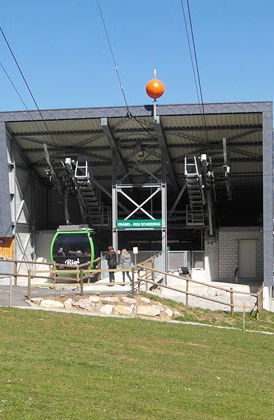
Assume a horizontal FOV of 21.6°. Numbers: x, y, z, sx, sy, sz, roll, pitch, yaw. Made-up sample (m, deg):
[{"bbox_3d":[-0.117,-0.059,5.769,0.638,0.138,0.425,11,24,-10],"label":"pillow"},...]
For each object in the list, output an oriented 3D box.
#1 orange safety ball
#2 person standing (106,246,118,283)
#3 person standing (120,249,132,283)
[{"bbox_3d":[0.799,-5.250,31.000,0.800,0.800,0.800,0,-1,0],"label":"orange safety ball"},{"bbox_3d":[-1.127,2.567,33.000,0.520,1.760,0.360,0,-1,0],"label":"person standing"},{"bbox_3d":[-0.483,2.622,33.000,0.540,1.690,0.380,0,-1,3],"label":"person standing"}]

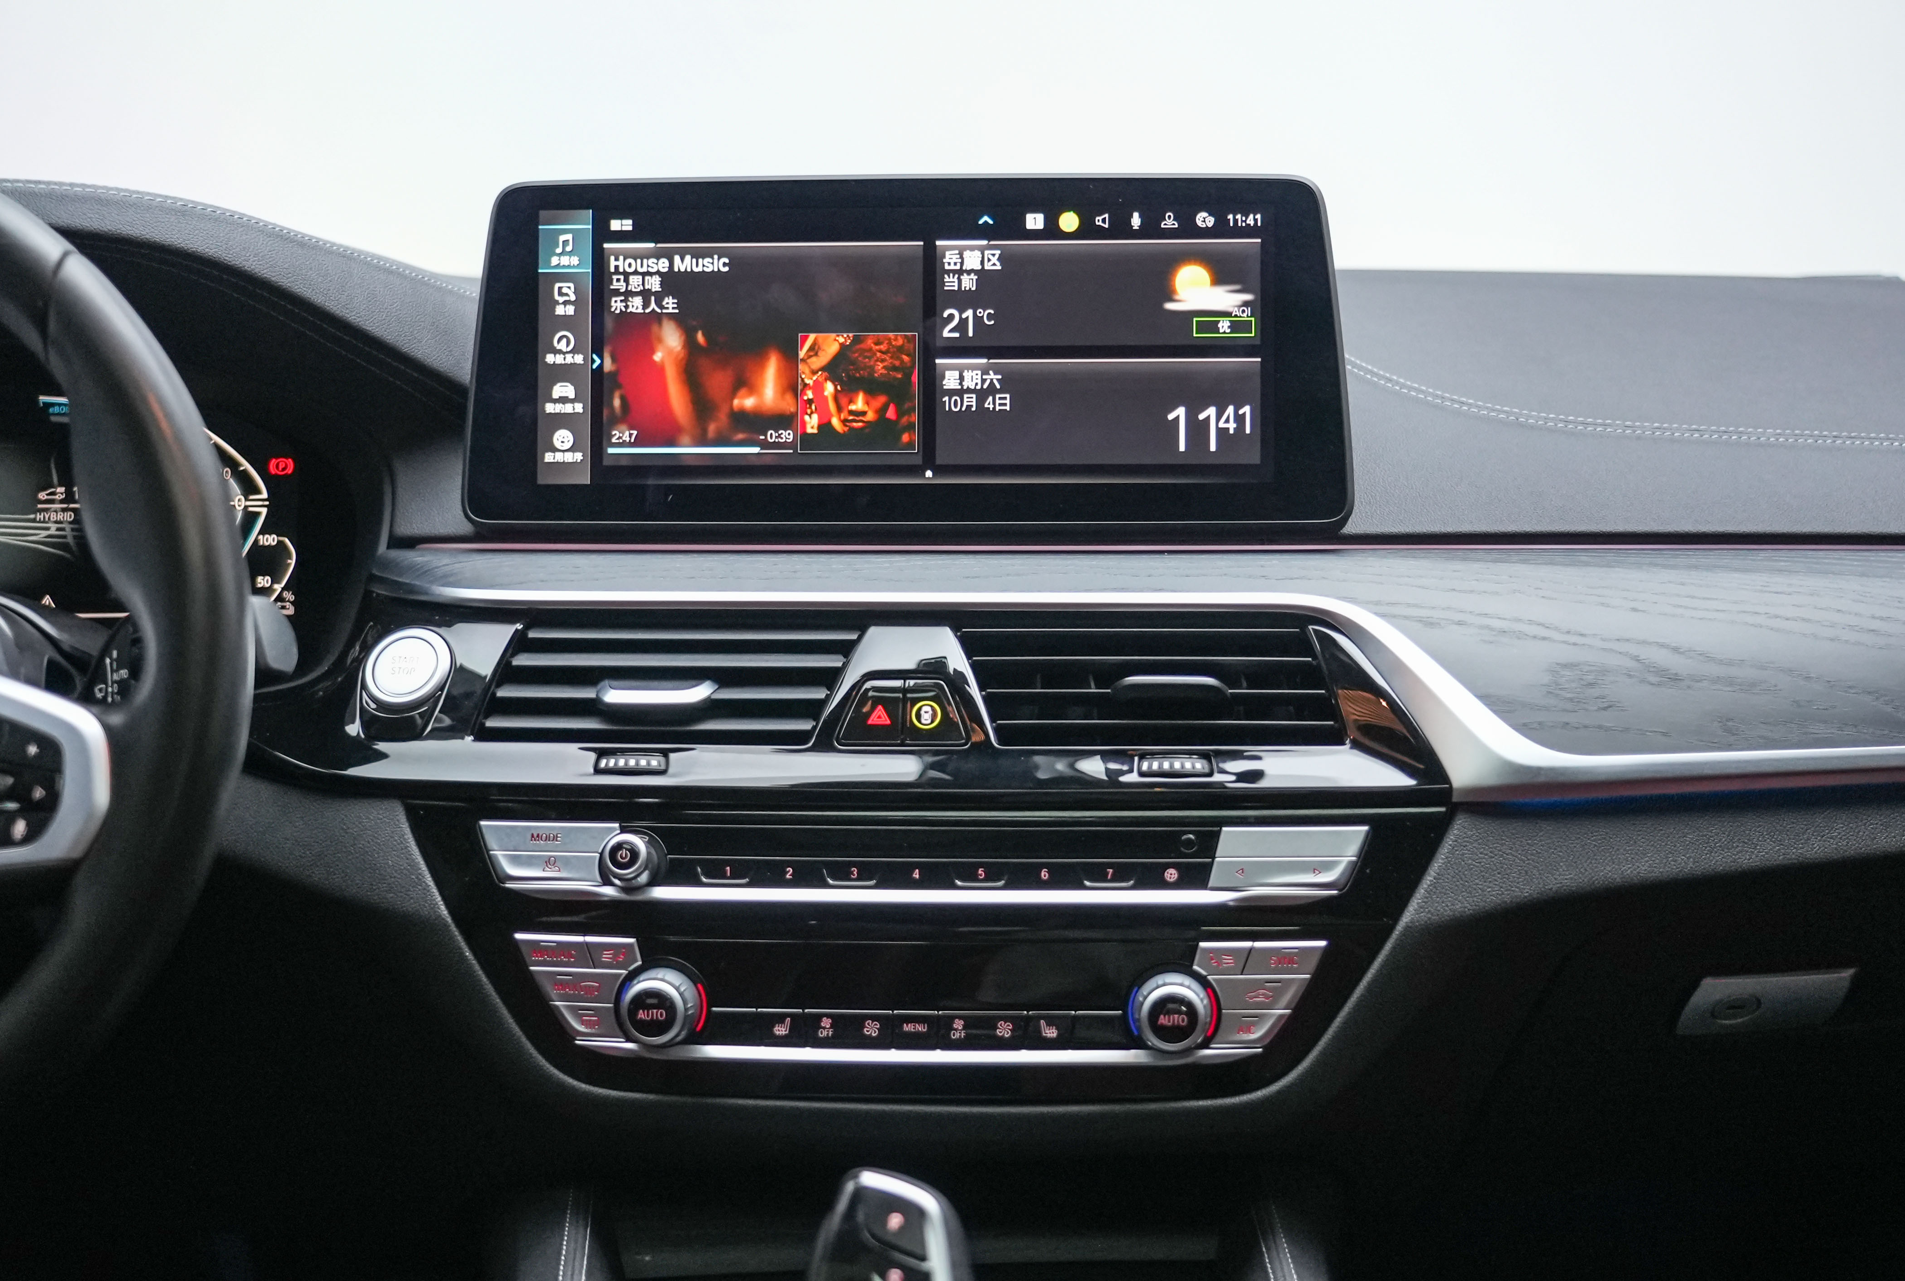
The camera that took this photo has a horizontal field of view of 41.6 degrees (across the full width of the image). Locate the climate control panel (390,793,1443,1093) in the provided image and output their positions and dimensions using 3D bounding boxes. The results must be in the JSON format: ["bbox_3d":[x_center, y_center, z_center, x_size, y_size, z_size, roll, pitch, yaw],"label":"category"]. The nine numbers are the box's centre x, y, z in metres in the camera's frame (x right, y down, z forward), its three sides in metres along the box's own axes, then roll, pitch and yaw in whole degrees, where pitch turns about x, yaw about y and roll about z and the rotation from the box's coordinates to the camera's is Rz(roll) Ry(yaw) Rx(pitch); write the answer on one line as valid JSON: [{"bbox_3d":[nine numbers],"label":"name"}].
[{"bbox_3d":[-0.009,0.119,0.965,0.397,0.117,0.045,0,-4,4],"label":"climate control panel"}]

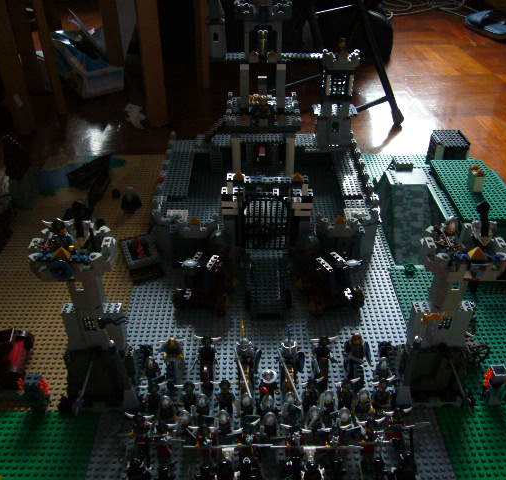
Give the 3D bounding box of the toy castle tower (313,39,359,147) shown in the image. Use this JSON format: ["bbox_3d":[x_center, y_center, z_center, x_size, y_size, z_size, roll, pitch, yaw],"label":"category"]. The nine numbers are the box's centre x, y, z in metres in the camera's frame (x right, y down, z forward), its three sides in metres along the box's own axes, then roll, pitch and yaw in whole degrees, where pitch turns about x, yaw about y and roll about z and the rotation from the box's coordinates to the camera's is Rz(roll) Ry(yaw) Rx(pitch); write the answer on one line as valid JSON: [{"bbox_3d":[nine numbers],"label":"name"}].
[{"bbox_3d":[0.149,-0.261,0.934,0.072,0.186,0.064,-1,35,0],"label":"toy castle tower"}]

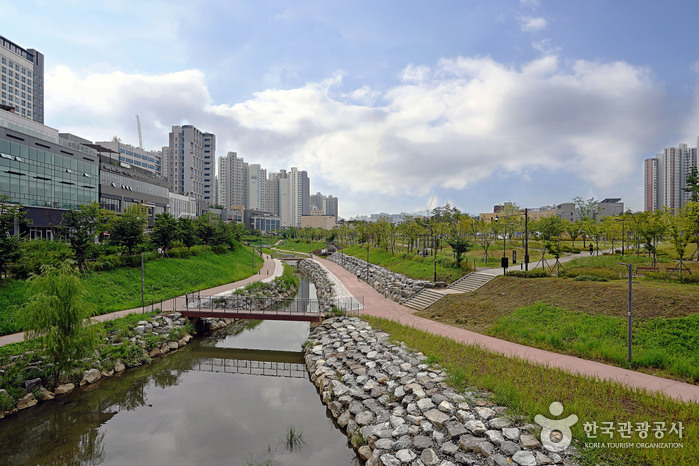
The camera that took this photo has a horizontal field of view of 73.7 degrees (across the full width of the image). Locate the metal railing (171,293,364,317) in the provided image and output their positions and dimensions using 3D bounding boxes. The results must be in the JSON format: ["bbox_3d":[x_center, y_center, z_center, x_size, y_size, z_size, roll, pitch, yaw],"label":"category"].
[{"bbox_3d":[-6.900,6.100,39.500,16.400,1.150,2.200,0,0,12],"label":"metal railing"}]

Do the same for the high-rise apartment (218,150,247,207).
[{"bbox_3d":[-113.500,-38.400,456.000,27.000,80.000,17.000,0,0,-26],"label":"high-rise apartment"}]

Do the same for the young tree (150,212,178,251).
[{"bbox_3d":[-26.800,0.330,67.400,4.000,6.400,4.000,0,0,0],"label":"young tree"}]

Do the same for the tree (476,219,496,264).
[{"bbox_3d":[16.320,1.070,55.500,2.700,5.500,2.700,0,0,0],"label":"tree"}]

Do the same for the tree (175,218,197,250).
[{"bbox_3d":[-24.140,0.150,69.000,3.200,5.200,3.200,0,0,0],"label":"tree"}]

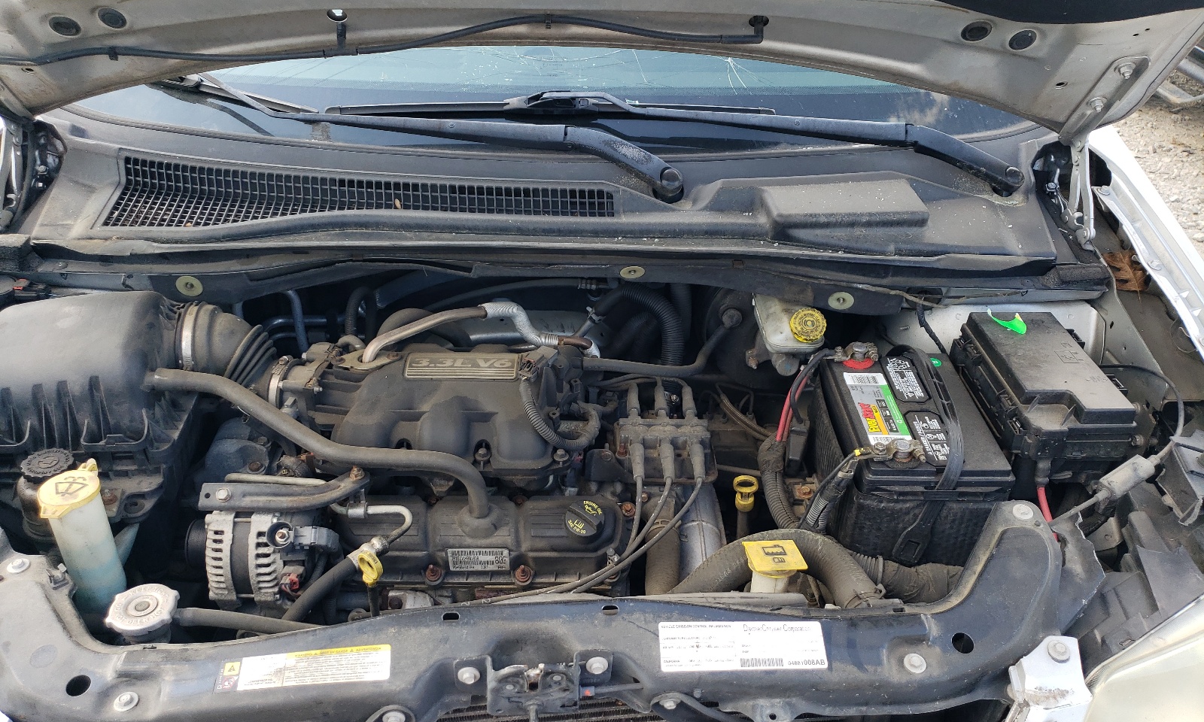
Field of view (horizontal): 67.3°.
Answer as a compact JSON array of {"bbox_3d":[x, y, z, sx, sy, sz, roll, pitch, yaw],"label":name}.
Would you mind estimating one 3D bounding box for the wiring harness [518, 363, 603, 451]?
[{"bbox_3d":[-0.055,0.061,1.180,0.110,0.080,0.085,0,32,1],"label":"wiring harness"}]

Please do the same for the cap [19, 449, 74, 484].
[{"bbox_3d":[-0.645,0.122,1.050,0.057,0.023,0.057,0,32,1],"label":"cap"}]

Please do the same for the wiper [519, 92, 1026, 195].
[{"bbox_3d":[0.259,-0.354,1.416,0.755,0.085,0.105,6,35,6],"label":"wiper"}]

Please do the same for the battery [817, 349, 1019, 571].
[{"bbox_3d":[0.397,0.141,1.217,0.175,0.200,0.262,0,32,1],"label":"battery"}]

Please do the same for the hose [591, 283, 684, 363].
[{"bbox_3d":[0.048,-0.049,1.229,0.125,0.125,0.075,-1,35,-4],"label":"hose"}]

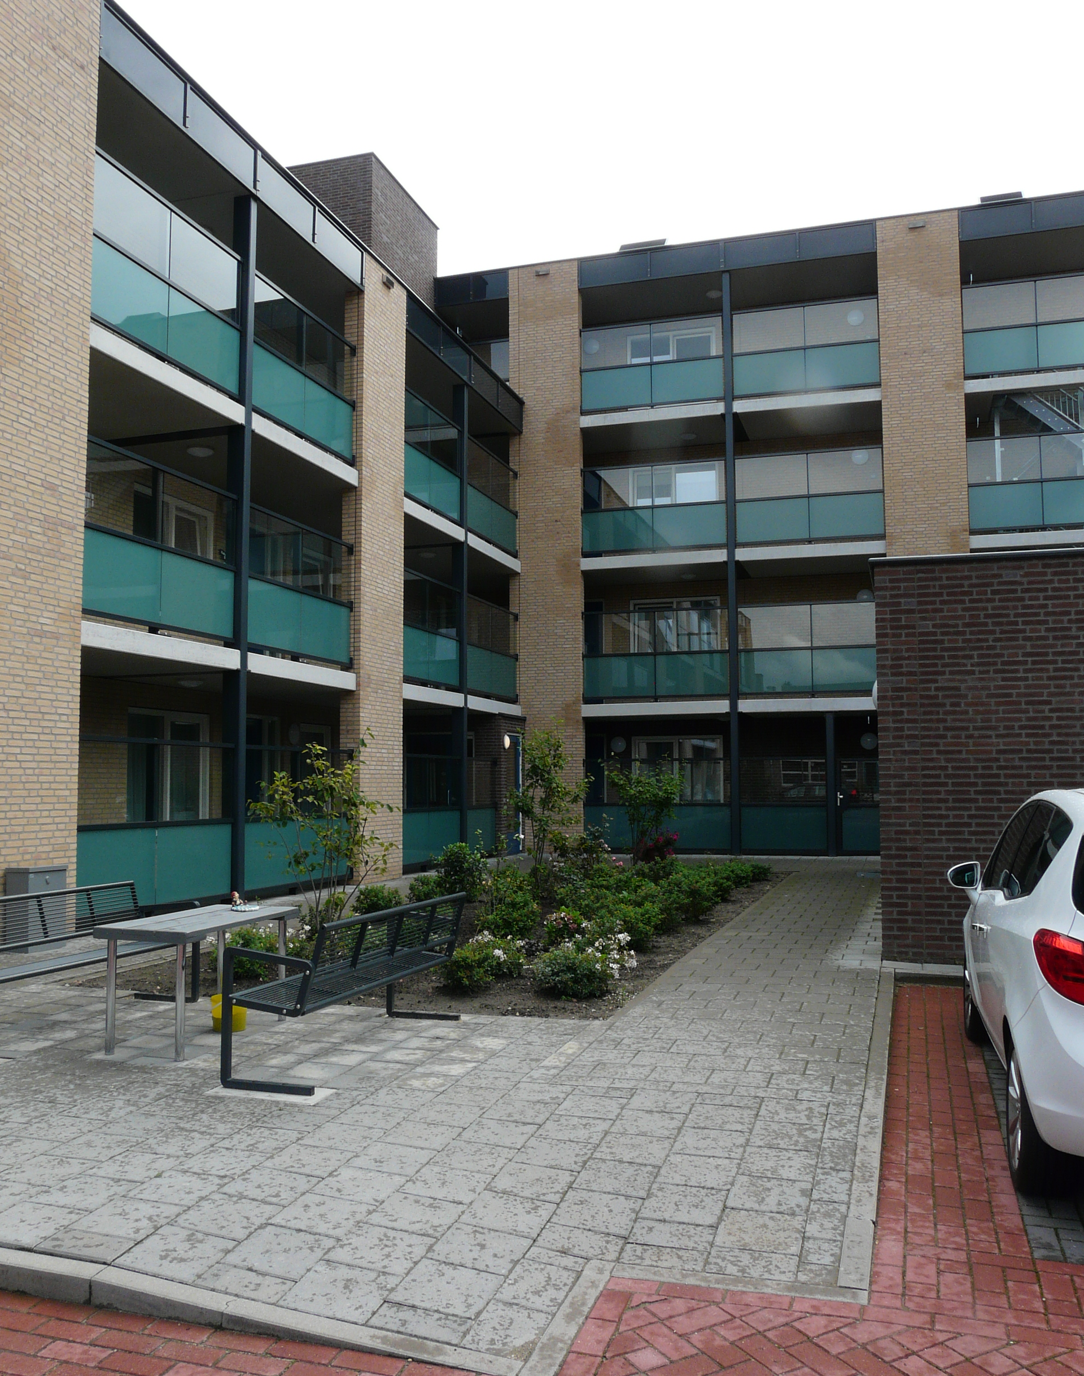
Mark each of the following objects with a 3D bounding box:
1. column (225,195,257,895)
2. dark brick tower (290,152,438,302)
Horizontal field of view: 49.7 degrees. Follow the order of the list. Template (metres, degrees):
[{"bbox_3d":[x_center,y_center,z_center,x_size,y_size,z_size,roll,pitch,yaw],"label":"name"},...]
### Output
[{"bbox_3d":[-3.650,-1.763,14.115,0.200,8.610,0.160,-2,-5,18],"label":"column"},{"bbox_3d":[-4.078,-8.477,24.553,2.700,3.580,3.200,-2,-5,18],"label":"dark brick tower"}]

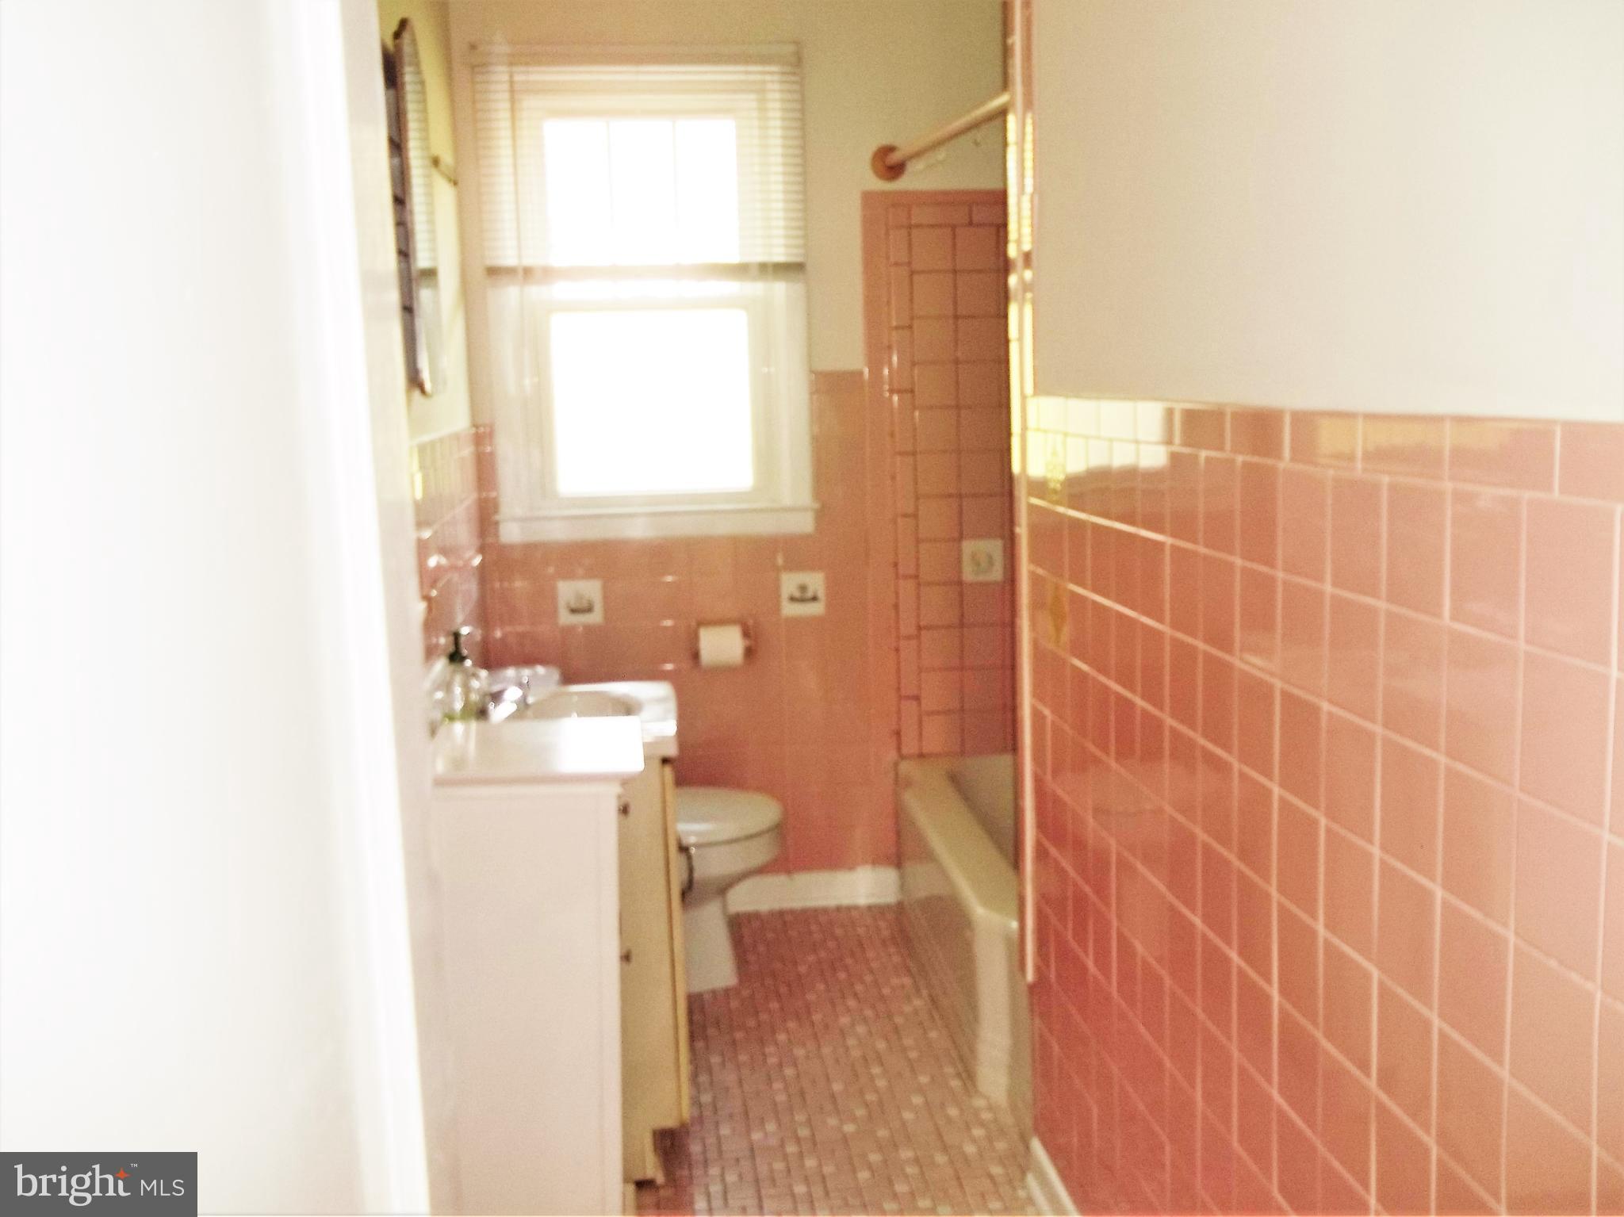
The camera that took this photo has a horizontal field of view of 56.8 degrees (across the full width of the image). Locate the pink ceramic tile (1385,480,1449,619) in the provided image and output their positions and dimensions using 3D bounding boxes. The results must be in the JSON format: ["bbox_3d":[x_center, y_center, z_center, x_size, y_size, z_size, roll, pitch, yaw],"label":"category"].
[{"bbox_3d":[0.496,-0.050,1.223,0.010,0.107,0.105,-3,9,-6],"label":"pink ceramic tile"}]

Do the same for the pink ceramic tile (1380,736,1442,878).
[{"bbox_3d":[0.516,0.171,1.290,0.009,0.110,0.105,-3,9,-7],"label":"pink ceramic tile"}]

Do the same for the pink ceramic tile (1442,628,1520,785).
[{"bbox_3d":[0.532,0.076,1.184,0.010,0.110,0.108,-3,8,-6],"label":"pink ceramic tile"}]

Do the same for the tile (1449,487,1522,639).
[{"bbox_3d":[0.528,-0.036,1.167,0.010,0.110,0.108,-3,8,-6],"label":"tile"}]

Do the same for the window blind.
[{"bbox_3d":[-0.411,-1.090,3.646,0.785,0.525,0.050,-3,9,-7],"label":"window blind"}]

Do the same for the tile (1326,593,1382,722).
[{"bbox_3d":[0.499,0.044,1.375,0.009,0.110,0.105,-3,9,-7],"label":"tile"}]

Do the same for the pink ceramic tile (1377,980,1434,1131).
[{"bbox_3d":[0.511,0.383,1.288,0.010,0.107,0.105,-3,9,-6],"label":"pink ceramic tile"}]

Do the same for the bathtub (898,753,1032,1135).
[{"bbox_3d":[0.649,0.686,3.438,0.740,0.410,1.340,-3,9,-7],"label":"bathtub"}]

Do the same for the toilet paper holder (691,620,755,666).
[{"bbox_3d":[-0.220,0.084,3.683,0.152,0.112,0.090,-3,9,-6],"label":"toilet paper holder"}]

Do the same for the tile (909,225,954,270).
[{"bbox_3d":[0.289,-0.873,3.635,0.106,0.107,0.010,-3,9,-6],"label":"tile"}]

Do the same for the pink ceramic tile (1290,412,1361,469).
[{"bbox_3d":[0.493,-0.163,1.438,0.010,0.053,0.152,-3,8,-6],"label":"pink ceramic tile"}]

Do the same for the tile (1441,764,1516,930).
[{"bbox_3d":[0.529,0.187,1.187,0.009,0.110,0.105,-3,9,-7],"label":"tile"}]

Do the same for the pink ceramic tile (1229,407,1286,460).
[{"bbox_3d":[0.456,-0.177,1.521,0.010,0.052,0.148,-3,9,-6],"label":"pink ceramic tile"}]

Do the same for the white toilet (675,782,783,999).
[{"bbox_3d":[-0.398,0.500,3.351,0.660,0.700,0.470,-3,8,-6],"label":"white toilet"}]

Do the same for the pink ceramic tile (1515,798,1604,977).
[{"bbox_3d":[0.528,0.197,1.051,0.010,0.107,0.105,-3,9,-6],"label":"pink ceramic tile"}]

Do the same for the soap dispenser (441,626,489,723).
[{"bbox_3d":[-0.607,0.118,2.622,0.078,0.172,0.075,-3,9,-7],"label":"soap dispenser"}]

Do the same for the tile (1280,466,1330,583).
[{"bbox_3d":[0.472,-0.080,1.427,0.010,0.107,0.105,-3,9,-6],"label":"tile"}]

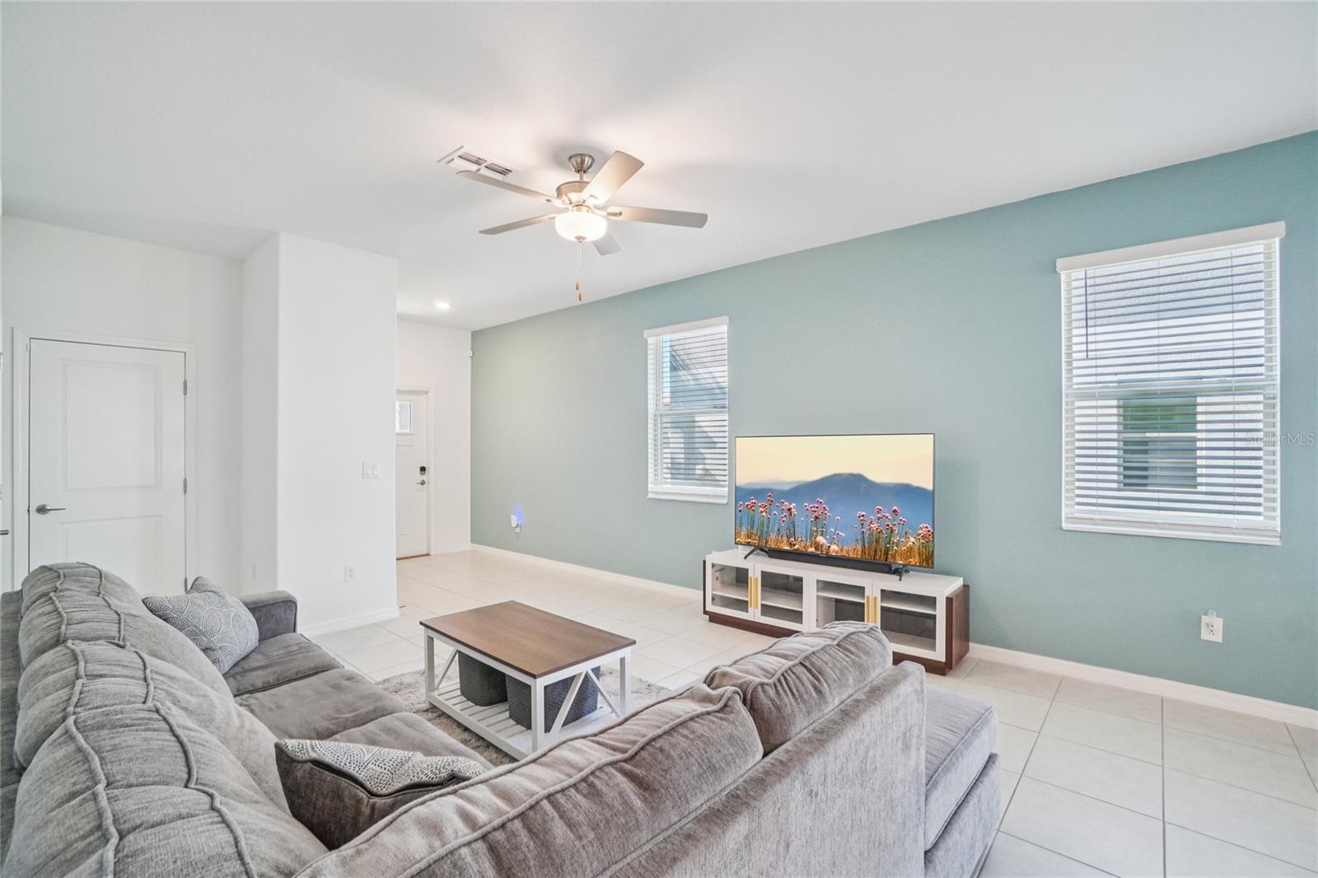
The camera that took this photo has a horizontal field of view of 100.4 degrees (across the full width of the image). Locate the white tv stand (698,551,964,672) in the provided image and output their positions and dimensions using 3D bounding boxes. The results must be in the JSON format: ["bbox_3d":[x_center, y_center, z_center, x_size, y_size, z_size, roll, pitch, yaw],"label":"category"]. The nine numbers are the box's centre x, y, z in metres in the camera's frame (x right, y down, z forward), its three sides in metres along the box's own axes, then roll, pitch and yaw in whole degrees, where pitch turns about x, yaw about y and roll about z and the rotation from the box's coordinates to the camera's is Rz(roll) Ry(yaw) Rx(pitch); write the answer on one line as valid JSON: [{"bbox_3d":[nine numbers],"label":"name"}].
[{"bbox_3d":[1.171,1.155,3.925,1.770,0.495,0.420,0,-1,39],"label":"white tv stand"}]

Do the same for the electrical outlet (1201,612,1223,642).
[{"bbox_3d":[2.861,0.982,2.836,0.077,0.121,0.012,0,-1,39],"label":"electrical outlet"}]

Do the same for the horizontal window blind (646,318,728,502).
[{"bbox_3d":[0.237,-0.240,4.984,0.930,1.600,0.100,0,-1,39],"label":"horizontal window blind"}]

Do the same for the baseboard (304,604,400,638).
[{"bbox_3d":[-2.325,1.360,4.060,0.020,0.095,0.800,0,-1,42],"label":"baseboard"}]

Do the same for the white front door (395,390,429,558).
[{"bbox_3d":[-3.139,0.424,6.352,0.050,2.030,0.910,0,-1,40],"label":"white front door"}]

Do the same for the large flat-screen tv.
[{"bbox_3d":[1.192,0.407,3.945,1.460,0.860,0.090,0,-1,39],"label":"large flat-screen tv"}]

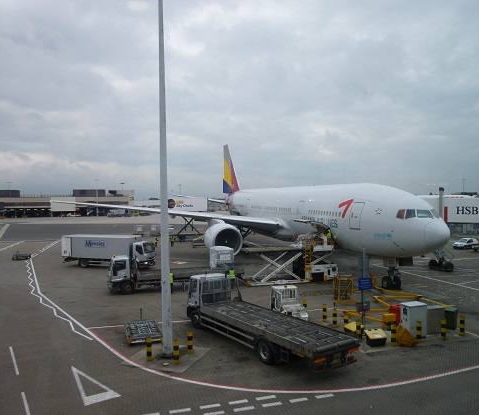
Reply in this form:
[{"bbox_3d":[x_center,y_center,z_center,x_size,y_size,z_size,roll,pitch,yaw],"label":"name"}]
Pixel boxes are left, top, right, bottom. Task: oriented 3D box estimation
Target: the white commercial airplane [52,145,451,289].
[{"bbox_3d":[4.991,-3.387,56.503,60.900,18.500,63.700,-1,2,-15],"label":"white commercial airplane"}]

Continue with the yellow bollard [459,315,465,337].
[{"bbox_3d":[11.796,6.235,21.130,0.270,1.060,0.270,-1,2,0],"label":"yellow bollard"}]

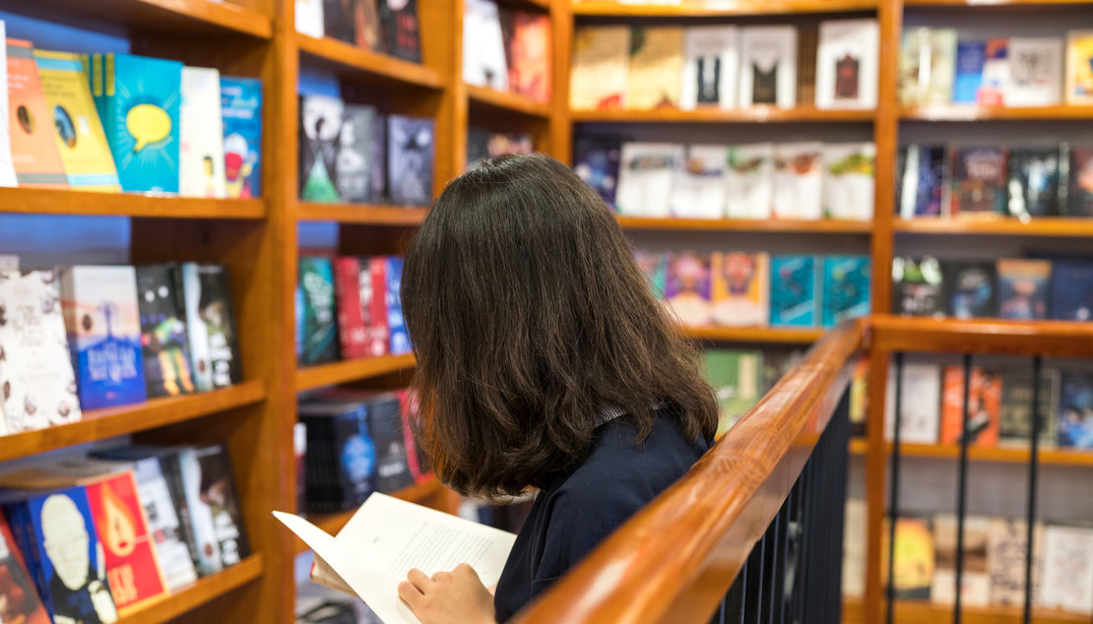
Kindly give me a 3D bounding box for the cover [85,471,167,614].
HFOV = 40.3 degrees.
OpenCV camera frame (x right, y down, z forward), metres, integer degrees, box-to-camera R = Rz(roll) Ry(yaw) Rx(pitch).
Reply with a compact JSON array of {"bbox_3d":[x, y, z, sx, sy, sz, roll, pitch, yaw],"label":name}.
[{"bbox_3d":[-0.675,0.366,2.354,0.028,0.206,0.131,-17,-3,19],"label":"cover"}]

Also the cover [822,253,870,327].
[{"bbox_3d":[0.889,-0.057,4.401,0.137,0.210,0.030,2,-3,14],"label":"cover"}]

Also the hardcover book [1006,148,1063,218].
[{"bbox_3d":[1.326,-0.348,4.054,0.129,0.190,0.027,2,-6,12],"label":"hardcover book"}]

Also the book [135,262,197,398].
[{"bbox_3d":[-0.627,0.032,2.368,0.025,0.210,0.141,-10,0,18],"label":"book"}]

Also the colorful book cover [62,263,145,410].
[{"bbox_3d":[-0.669,0.038,2.250,0.025,0.212,0.128,-4,1,29],"label":"colorful book cover"}]

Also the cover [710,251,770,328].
[{"bbox_3d":[0.572,-0.066,4.483,0.143,0.226,0.030,2,1,14],"label":"cover"}]

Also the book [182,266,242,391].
[{"bbox_3d":[-0.573,0.025,2.513,0.023,0.208,0.146,-6,1,18],"label":"book"}]

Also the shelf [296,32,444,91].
[{"bbox_3d":[-0.485,-0.517,3.091,0.275,0.034,0.824,2,3,16],"label":"shelf"}]

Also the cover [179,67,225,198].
[{"bbox_3d":[-0.579,-0.296,2.435,0.023,0.218,0.151,-2,2,18],"label":"cover"}]

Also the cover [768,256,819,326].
[{"bbox_3d":[0.698,-0.058,4.207,0.128,0.199,0.023,2,-5,10],"label":"cover"}]

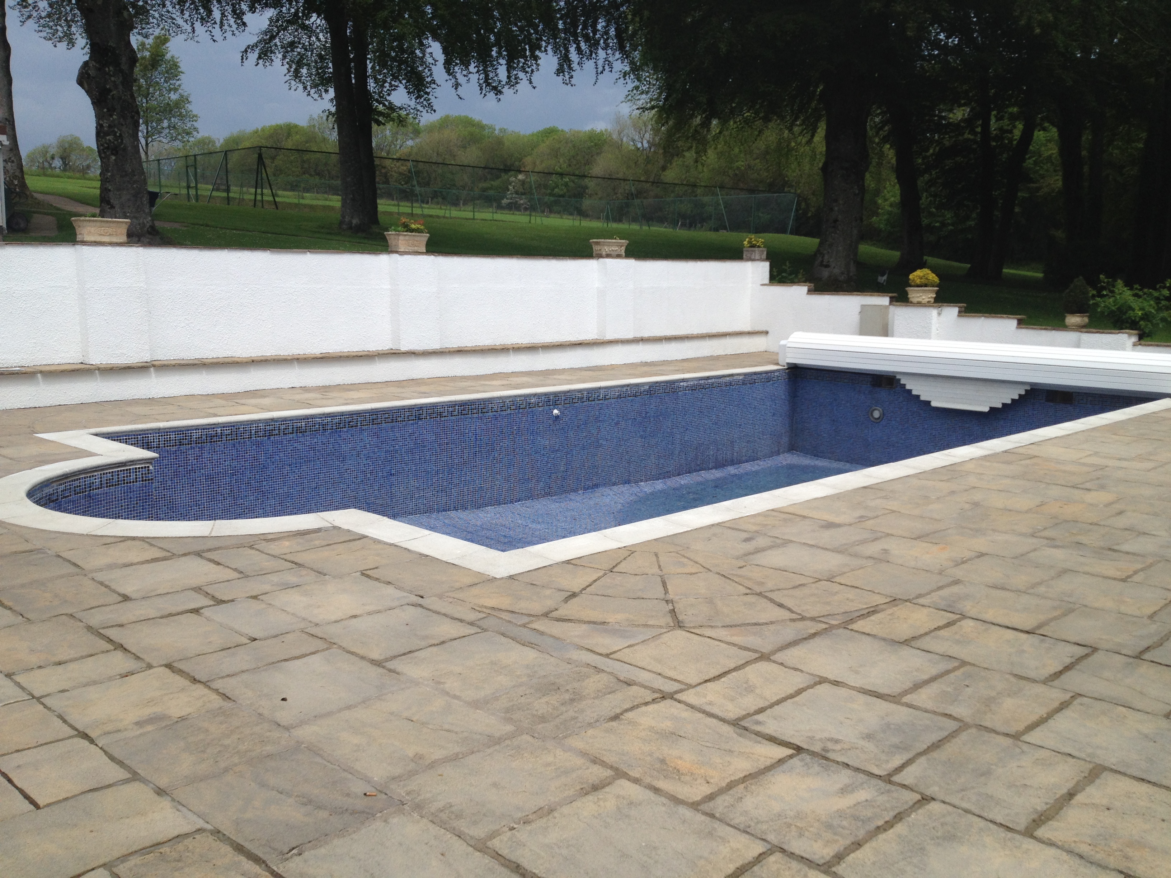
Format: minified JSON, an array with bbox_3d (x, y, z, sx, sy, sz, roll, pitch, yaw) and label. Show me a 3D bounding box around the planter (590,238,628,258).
[{"bbox_3d":[0.405,-3.239,20.170,0.330,0.285,0.610,8,11,41],"label":"planter"}]

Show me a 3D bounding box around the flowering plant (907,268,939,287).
[{"bbox_3d":[5.550,-2.646,19.400,0.492,0.300,0.492,1,8,0],"label":"flowering plant"}]

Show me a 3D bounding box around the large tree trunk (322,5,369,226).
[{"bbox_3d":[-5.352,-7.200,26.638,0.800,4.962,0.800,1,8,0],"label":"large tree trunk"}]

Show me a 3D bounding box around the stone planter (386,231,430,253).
[{"bbox_3d":[-2.546,-2.807,16.895,0.320,0.280,0.580,8,11,41],"label":"stone planter"}]

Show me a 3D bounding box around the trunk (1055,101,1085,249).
[{"bbox_3d":[12.212,-6.504,29.722,0.680,3.801,0.680,1,8,0],"label":"trunk"}]

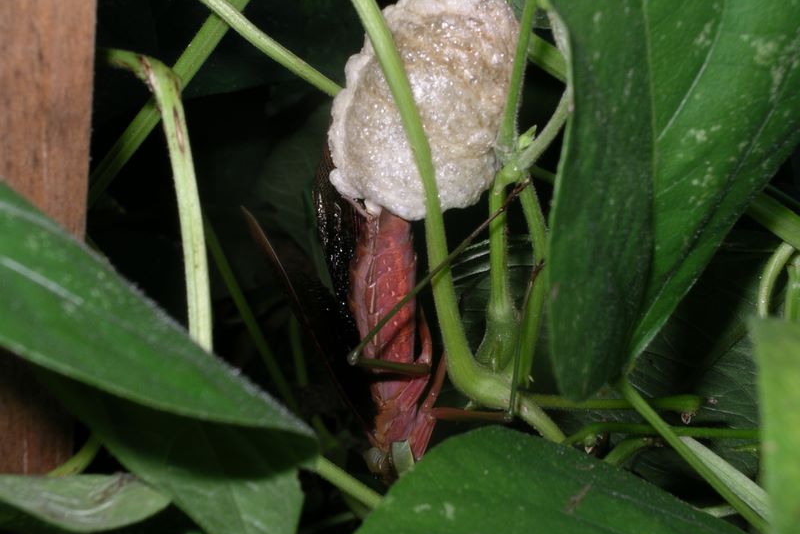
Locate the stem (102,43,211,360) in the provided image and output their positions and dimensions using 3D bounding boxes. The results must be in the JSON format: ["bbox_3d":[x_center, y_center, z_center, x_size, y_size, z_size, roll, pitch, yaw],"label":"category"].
[{"bbox_3d":[-0.037,-0.010,0.300,0.017,0.047,0.010,3,6,0],"label":"stem"}]

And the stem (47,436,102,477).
[{"bbox_3d":[-0.054,0.032,0.325,0.012,0.003,0.004,-40,0,0],"label":"stem"}]

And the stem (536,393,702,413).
[{"bbox_3d":[0.035,0.022,0.315,0.028,0.003,0.004,2,0,0],"label":"stem"}]

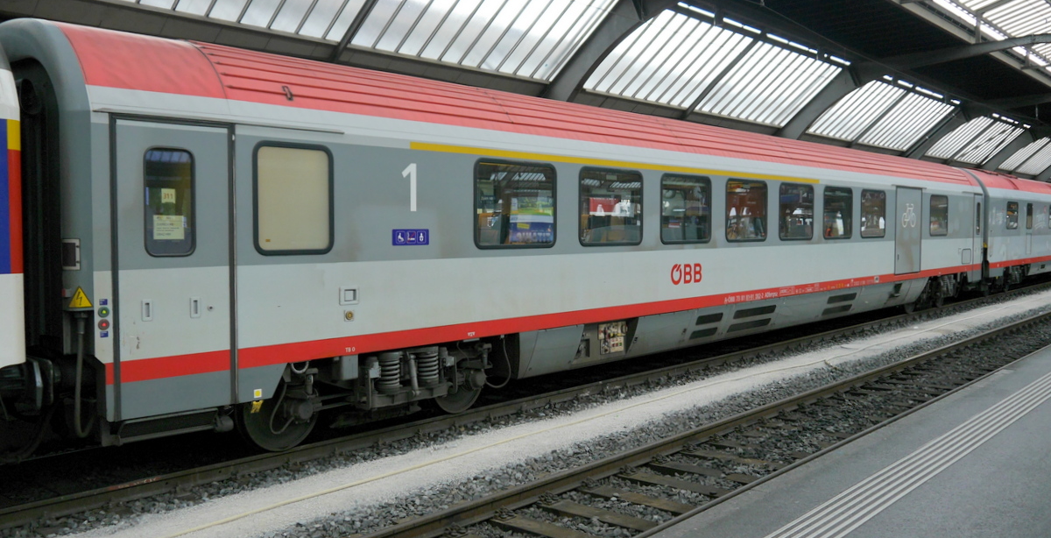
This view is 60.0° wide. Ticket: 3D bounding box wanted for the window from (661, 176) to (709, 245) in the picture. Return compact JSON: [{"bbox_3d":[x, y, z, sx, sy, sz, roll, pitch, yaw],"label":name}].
[{"bbox_3d":[2.465,-0.910,14.012,0.060,1.055,1.510,2,4,41],"label":"window"}]

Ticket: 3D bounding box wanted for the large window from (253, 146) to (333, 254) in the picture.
[{"bbox_3d":[-2.193,-0.663,8.632,0.060,1.062,0.907,2,4,41],"label":"large window"}]

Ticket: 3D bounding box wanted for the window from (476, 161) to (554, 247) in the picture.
[{"bbox_3d":[-0.113,-0.775,11.035,0.060,1.060,1.510,2,4,41],"label":"window"}]

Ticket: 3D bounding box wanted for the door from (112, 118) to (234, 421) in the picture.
[{"bbox_3d":[-3.004,-0.017,7.799,0.080,2.490,1.073,3,4,45],"label":"door"}]

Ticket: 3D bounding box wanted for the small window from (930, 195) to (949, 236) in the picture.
[{"bbox_3d":[10.657,-1.364,23.474,0.060,1.050,1.467,2,4,41],"label":"small window"}]

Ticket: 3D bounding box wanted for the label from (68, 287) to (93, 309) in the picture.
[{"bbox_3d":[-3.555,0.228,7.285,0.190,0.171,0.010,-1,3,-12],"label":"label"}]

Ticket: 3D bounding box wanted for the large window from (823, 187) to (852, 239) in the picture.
[{"bbox_3d":[6.327,-1.130,18.472,0.060,1.051,1.510,2,4,41],"label":"large window"}]

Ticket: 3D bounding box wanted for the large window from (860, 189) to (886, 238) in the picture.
[{"bbox_3d":[7.624,-1.205,19.970,0.060,1.042,1.510,2,4,41],"label":"large window"}]

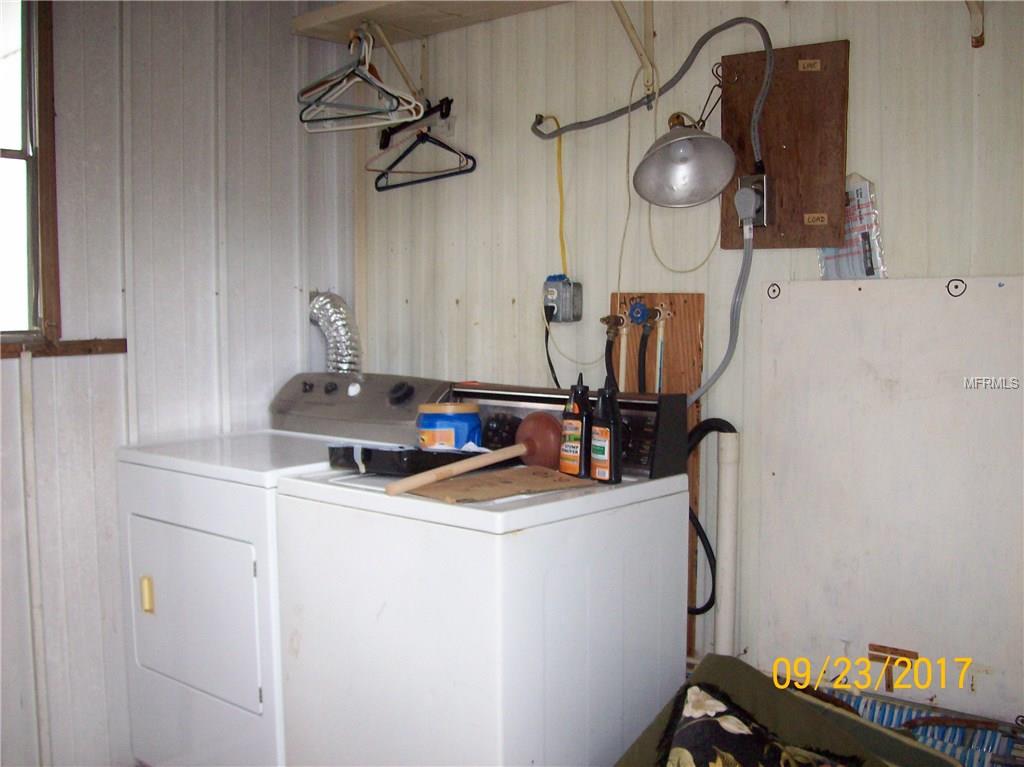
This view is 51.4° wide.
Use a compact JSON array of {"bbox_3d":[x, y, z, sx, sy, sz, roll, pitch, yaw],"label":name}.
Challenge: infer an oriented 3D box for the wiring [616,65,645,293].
[{"bbox_3d":[0.304,-0.515,2.708,0.080,0.565,0.040,3,5,41],"label":"wiring"}]

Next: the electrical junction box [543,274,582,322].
[{"bbox_3d":[0.139,-0.229,2.870,0.055,0.122,0.095,3,5,41],"label":"electrical junction box"}]

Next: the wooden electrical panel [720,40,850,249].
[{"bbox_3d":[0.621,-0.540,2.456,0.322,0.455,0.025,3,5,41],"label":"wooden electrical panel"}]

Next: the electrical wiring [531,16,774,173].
[{"bbox_3d":[0.328,-0.688,2.678,0.740,0.355,0.085,3,5,41],"label":"electrical wiring"}]

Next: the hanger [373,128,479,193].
[{"bbox_3d":[-0.269,-0.675,3.189,0.430,0.175,0.040,3,5,41],"label":"hanger"}]

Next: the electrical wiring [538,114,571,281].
[{"bbox_3d":[0.113,-0.513,2.884,0.140,0.443,0.070,3,5,41],"label":"electrical wiring"}]

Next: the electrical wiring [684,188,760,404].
[{"bbox_3d":[0.477,-0.193,2.497,0.215,0.502,0.110,3,5,41],"label":"electrical wiring"}]

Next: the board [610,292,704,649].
[{"bbox_3d":[0.368,0.222,2.738,0.272,0.910,0.022,3,5,41],"label":"board"}]

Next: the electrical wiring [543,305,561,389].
[{"bbox_3d":[0.100,-0.095,2.841,0.045,0.220,0.065,3,5,41],"label":"electrical wiring"}]

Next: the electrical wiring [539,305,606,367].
[{"bbox_3d":[0.161,-0.123,2.802,0.165,0.160,0.080,3,5,41],"label":"electrical wiring"}]

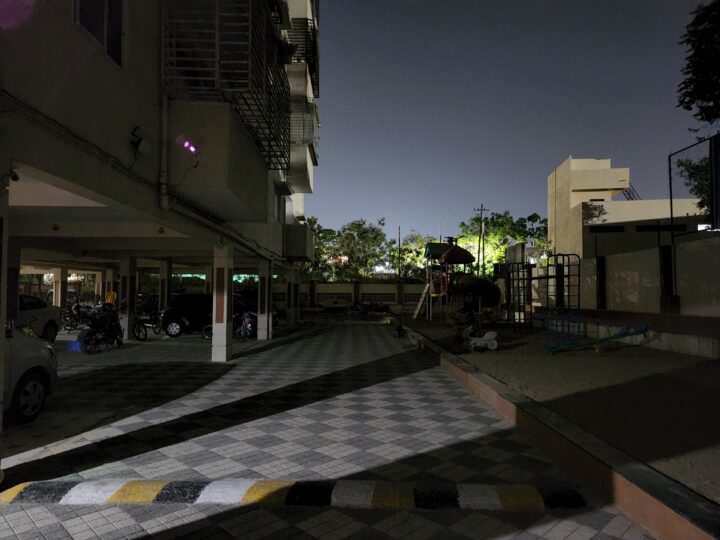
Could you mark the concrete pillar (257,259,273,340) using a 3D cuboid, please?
[{"bbox_3d":[-3.383,1.042,17.011,0.350,2.860,0.580,0,-3,-1],"label":"concrete pillar"}]

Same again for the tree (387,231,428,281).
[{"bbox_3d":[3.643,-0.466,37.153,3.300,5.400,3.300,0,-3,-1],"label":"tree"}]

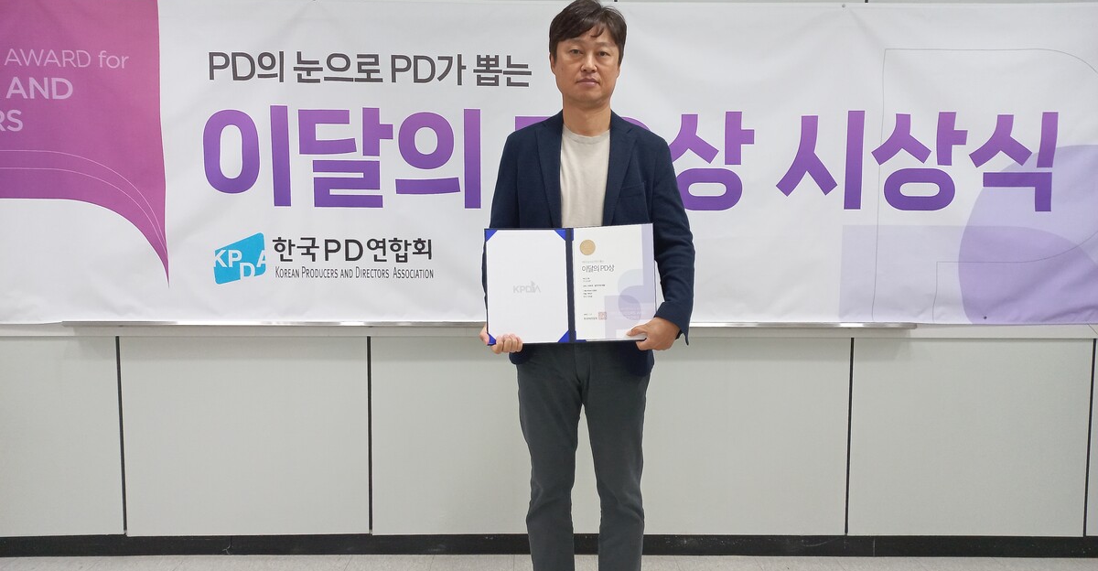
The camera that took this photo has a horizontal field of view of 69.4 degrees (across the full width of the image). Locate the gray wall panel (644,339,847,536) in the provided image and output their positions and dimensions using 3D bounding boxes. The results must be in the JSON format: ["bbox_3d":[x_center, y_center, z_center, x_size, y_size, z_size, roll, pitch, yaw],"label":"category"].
[{"bbox_3d":[0.671,0.562,2.949,0.881,0.744,0.030,0,5,-1],"label":"gray wall panel"}]

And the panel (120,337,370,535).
[{"bbox_3d":[-1.114,0.553,2.921,0.881,0.744,0.030,0,5,-1],"label":"panel"}]

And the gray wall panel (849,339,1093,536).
[{"bbox_3d":[1.564,0.567,2.963,0.881,0.744,0.030,0,5,-1],"label":"gray wall panel"}]

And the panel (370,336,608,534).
[{"bbox_3d":[-0.221,0.557,2.935,0.881,0.744,0.030,0,5,-1],"label":"panel"}]

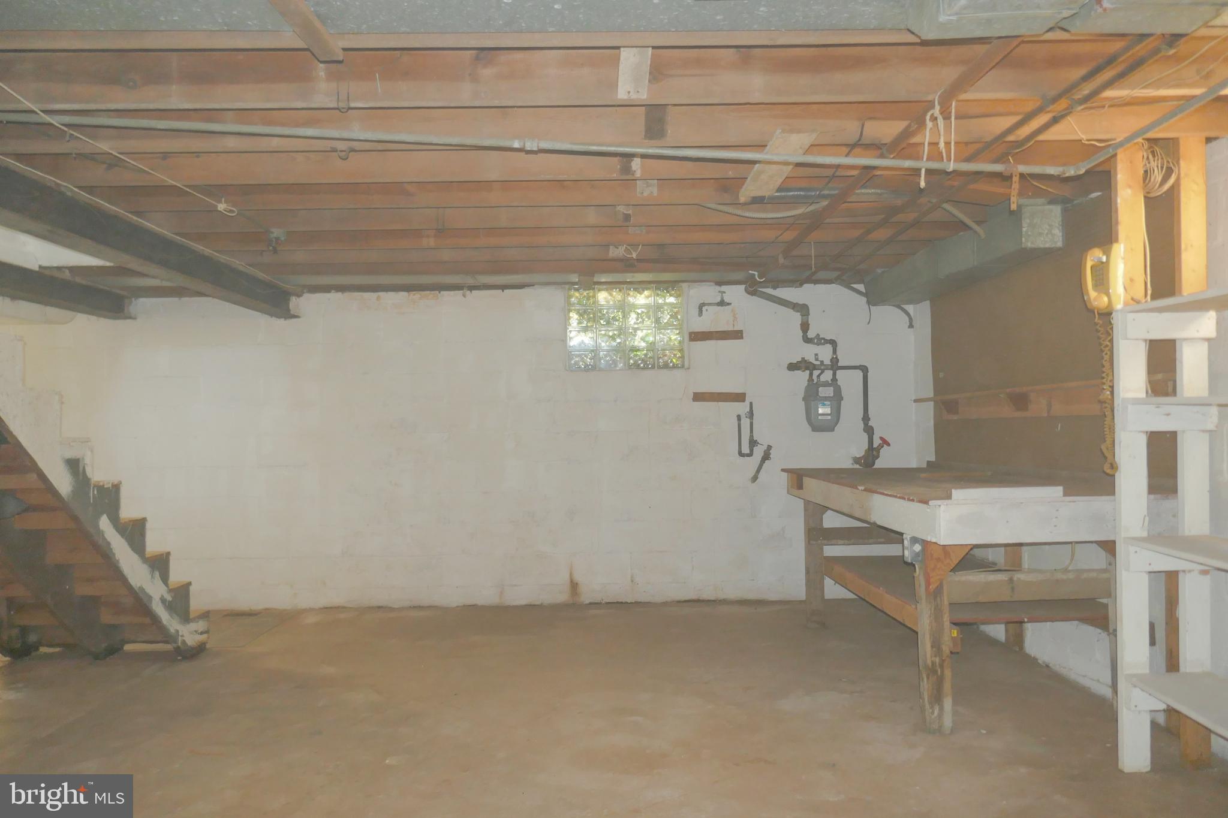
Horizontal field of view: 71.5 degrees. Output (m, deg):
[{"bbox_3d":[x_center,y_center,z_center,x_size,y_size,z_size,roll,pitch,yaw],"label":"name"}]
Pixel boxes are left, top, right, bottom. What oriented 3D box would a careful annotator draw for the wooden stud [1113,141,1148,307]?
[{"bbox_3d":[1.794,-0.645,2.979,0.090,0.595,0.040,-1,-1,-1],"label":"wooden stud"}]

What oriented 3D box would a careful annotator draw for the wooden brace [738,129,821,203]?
[{"bbox_3d":[0.617,-0.925,3.246,0.135,0.020,0.790,-1,-1,-1],"label":"wooden brace"}]

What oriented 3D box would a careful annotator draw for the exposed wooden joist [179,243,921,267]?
[{"bbox_3d":[-0.422,-0.975,5.069,4.550,0.170,0.042,-1,-1,0],"label":"exposed wooden joist"}]

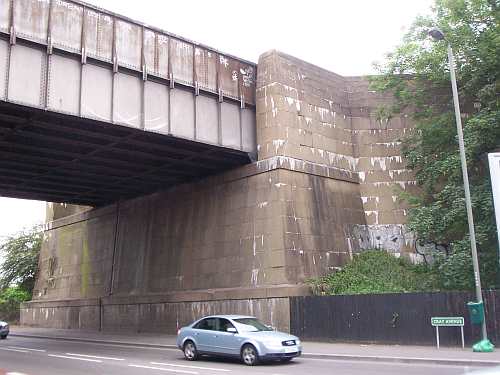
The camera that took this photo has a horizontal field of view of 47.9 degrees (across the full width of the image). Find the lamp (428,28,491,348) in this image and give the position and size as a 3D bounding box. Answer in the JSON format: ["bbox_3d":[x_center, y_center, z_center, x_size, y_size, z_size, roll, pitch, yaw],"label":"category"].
[{"bbox_3d":[7.044,-0.155,19.102,1.300,10.867,0.350,8,-15,-37],"label":"lamp"}]

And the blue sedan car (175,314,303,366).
[{"bbox_3d":[-0.435,4.926,18.413,4.550,1.430,1.790,-12,-16,41],"label":"blue sedan car"}]

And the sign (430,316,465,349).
[{"bbox_3d":[6.456,4.740,18.353,1.000,0.995,0.070,-10,-15,37],"label":"sign"}]

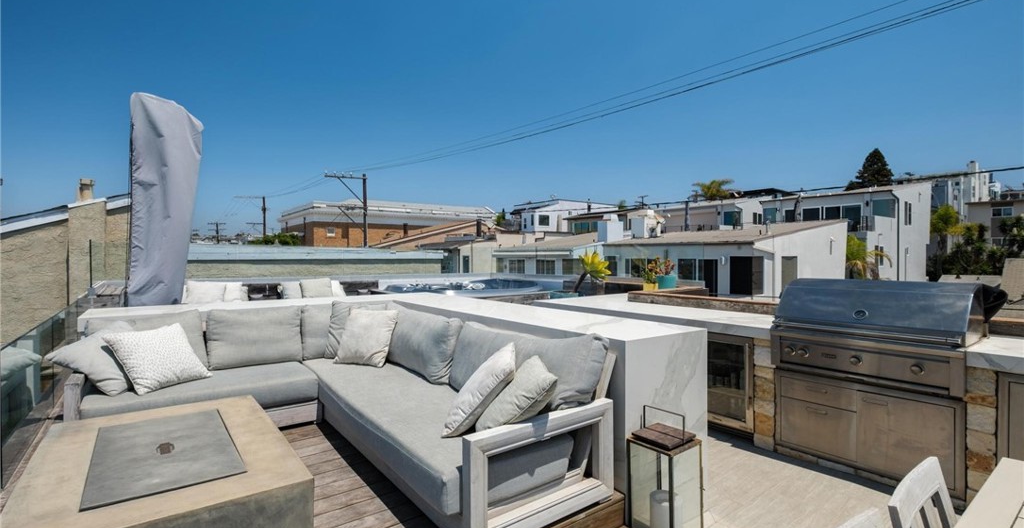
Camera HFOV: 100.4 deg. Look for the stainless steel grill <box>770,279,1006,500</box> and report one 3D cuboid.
[{"bbox_3d":[2.729,0.785,3.241,0.830,1.310,1.120,0,0,-39],"label":"stainless steel grill"}]

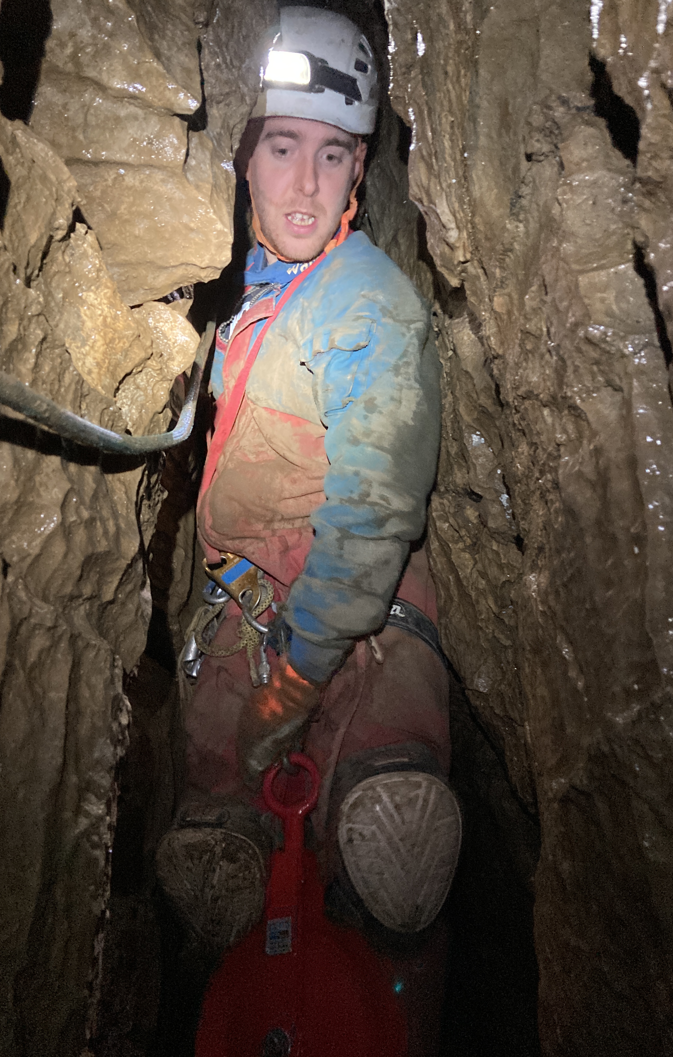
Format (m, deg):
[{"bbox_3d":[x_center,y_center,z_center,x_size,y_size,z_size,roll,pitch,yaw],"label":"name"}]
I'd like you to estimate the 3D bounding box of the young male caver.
[{"bbox_3d":[-0.060,0.090,1.200,0.490,1.660,0.450,2,5,31],"label":"young male caver"}]

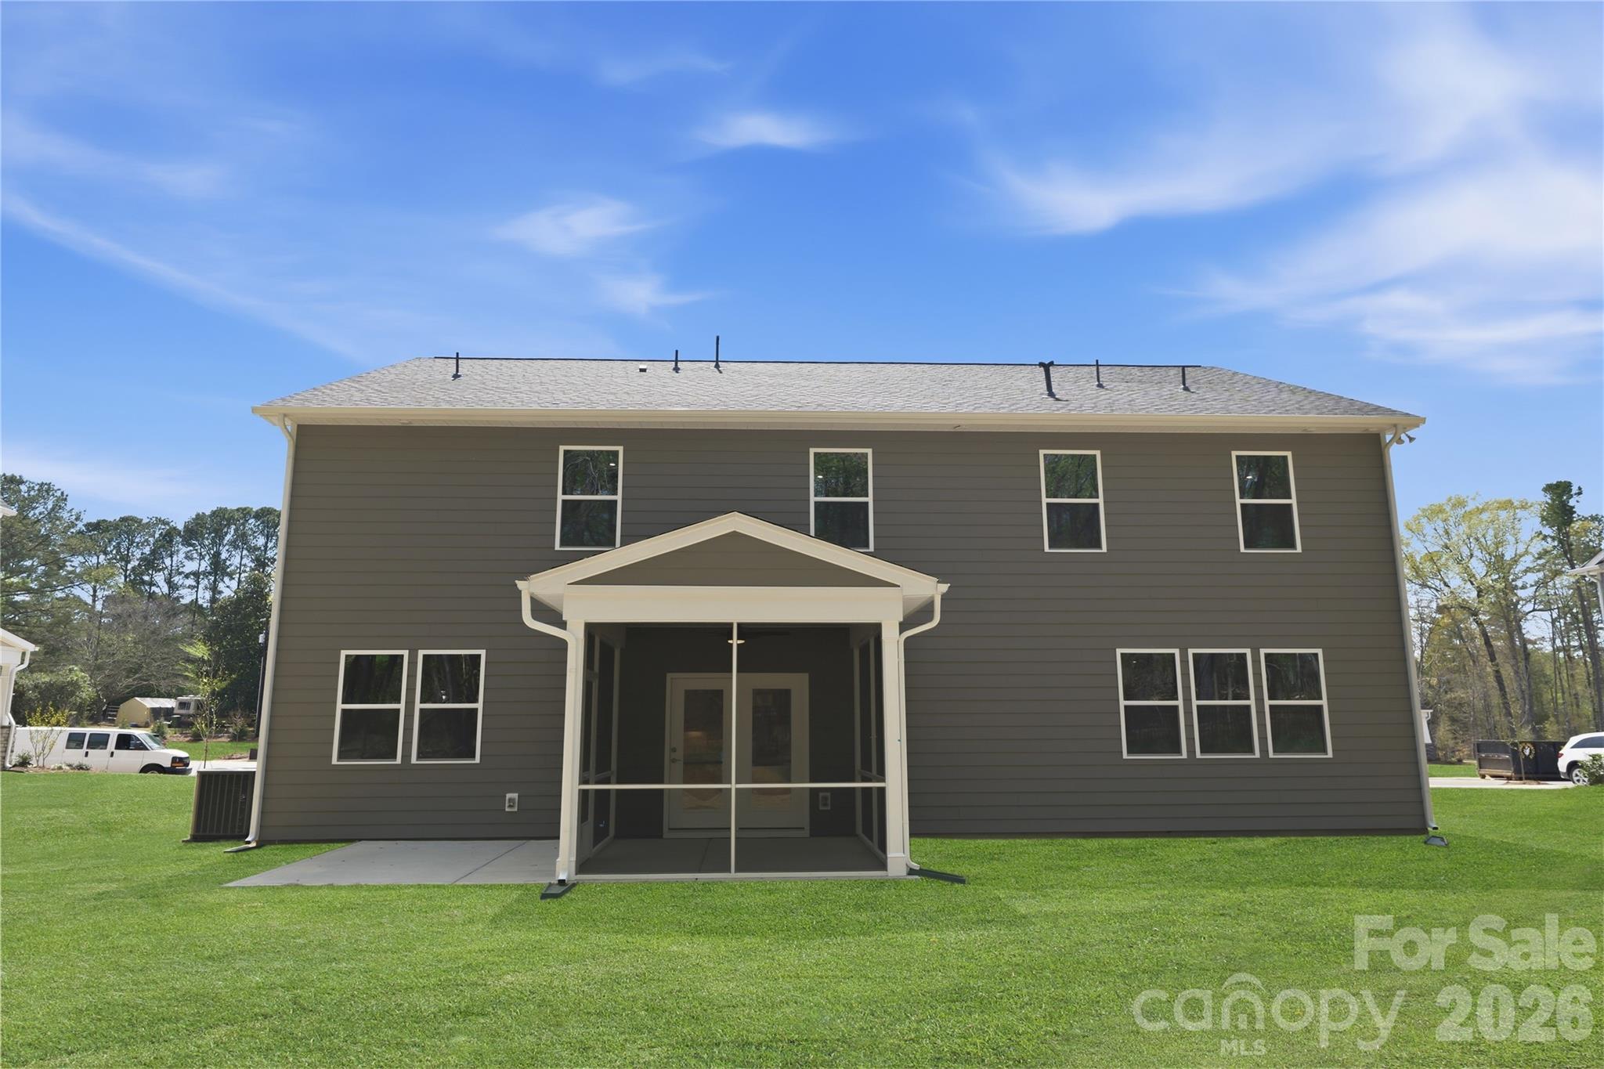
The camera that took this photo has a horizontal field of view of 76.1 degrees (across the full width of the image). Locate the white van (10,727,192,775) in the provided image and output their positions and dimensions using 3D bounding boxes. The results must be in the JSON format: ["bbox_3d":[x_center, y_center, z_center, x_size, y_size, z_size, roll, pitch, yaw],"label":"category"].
[{"bbox_3d":[-25.698,8.300,37.809,5.700,2.100,2.010,2,-11,-11],"label":"white van"}]

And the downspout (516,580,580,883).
[{"bbox_3d":[-2.669,1.975,10.541,0.660,3.040,0.180,0,-11,-3],"label":"downspout"}]

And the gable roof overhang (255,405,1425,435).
[{"bbox_3d":[0.734,-1.633,14.688,16.650,0.190,0.460,0,-11,-3],"label":"gable roof overhang"}]

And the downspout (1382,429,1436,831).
[{"bbox_3d":[8.680,1.223,14.501,0.100,5.710,0.420,0,-11,-3],"label":"downspout"}]

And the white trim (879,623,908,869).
[{"bbox_3d":[0.963,2.227,10.830,0.195,2.600,0.195,0,-11,-3],"label":"white trim"}]

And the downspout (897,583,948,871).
[{"bbox_3d":[1.310,2.004,10.873,0.540,2.970,0.140,0,-11,-3],"label":"downspout"}]

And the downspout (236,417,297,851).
[{"bbox_3d":[-7.176,1.175,13.776,0.089,5.730,0.420,0,-11,-3],"label":"downspout"}]

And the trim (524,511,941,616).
[{"bbox_3d":[-0.710,0.337,11.012,4.365,1.175,0.150,0,-11,-3],"label":"trim"}]

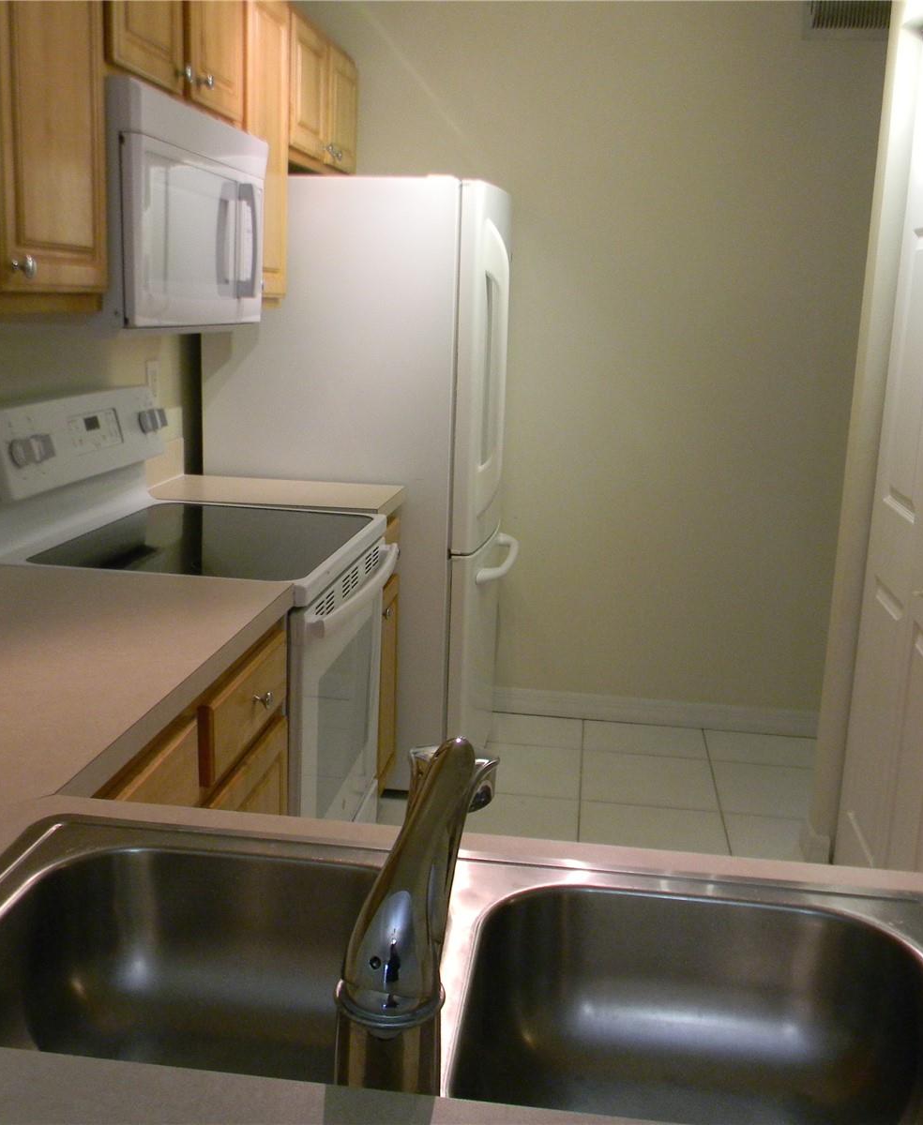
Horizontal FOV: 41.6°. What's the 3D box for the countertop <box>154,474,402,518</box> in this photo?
[{"bbox_3d":[-0.484,-0.163,3.087,0.625,0.039,0.373,3,12,7],"label":"countertop"}]

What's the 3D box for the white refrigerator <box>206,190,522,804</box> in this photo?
[{"bbox_3d":[-0.257,-0.242,3.669,0.833,1.710,0.765,3,12,7],"label":"white refrigerator"}]

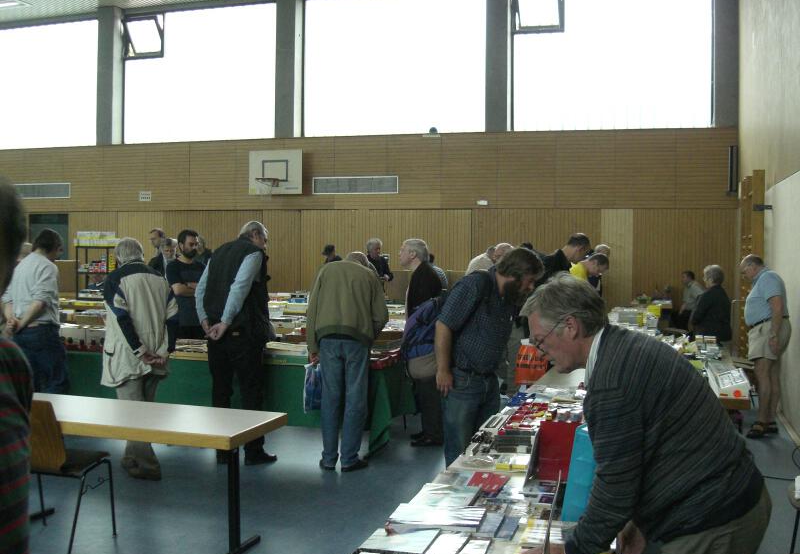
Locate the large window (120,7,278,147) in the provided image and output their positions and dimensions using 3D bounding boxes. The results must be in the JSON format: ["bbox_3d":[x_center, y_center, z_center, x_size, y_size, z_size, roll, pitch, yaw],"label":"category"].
[{"bbox_3d":[-4.347,-4.360,19.054,3.900,2.920,0.150,1,2,17],"label":"large window"}]

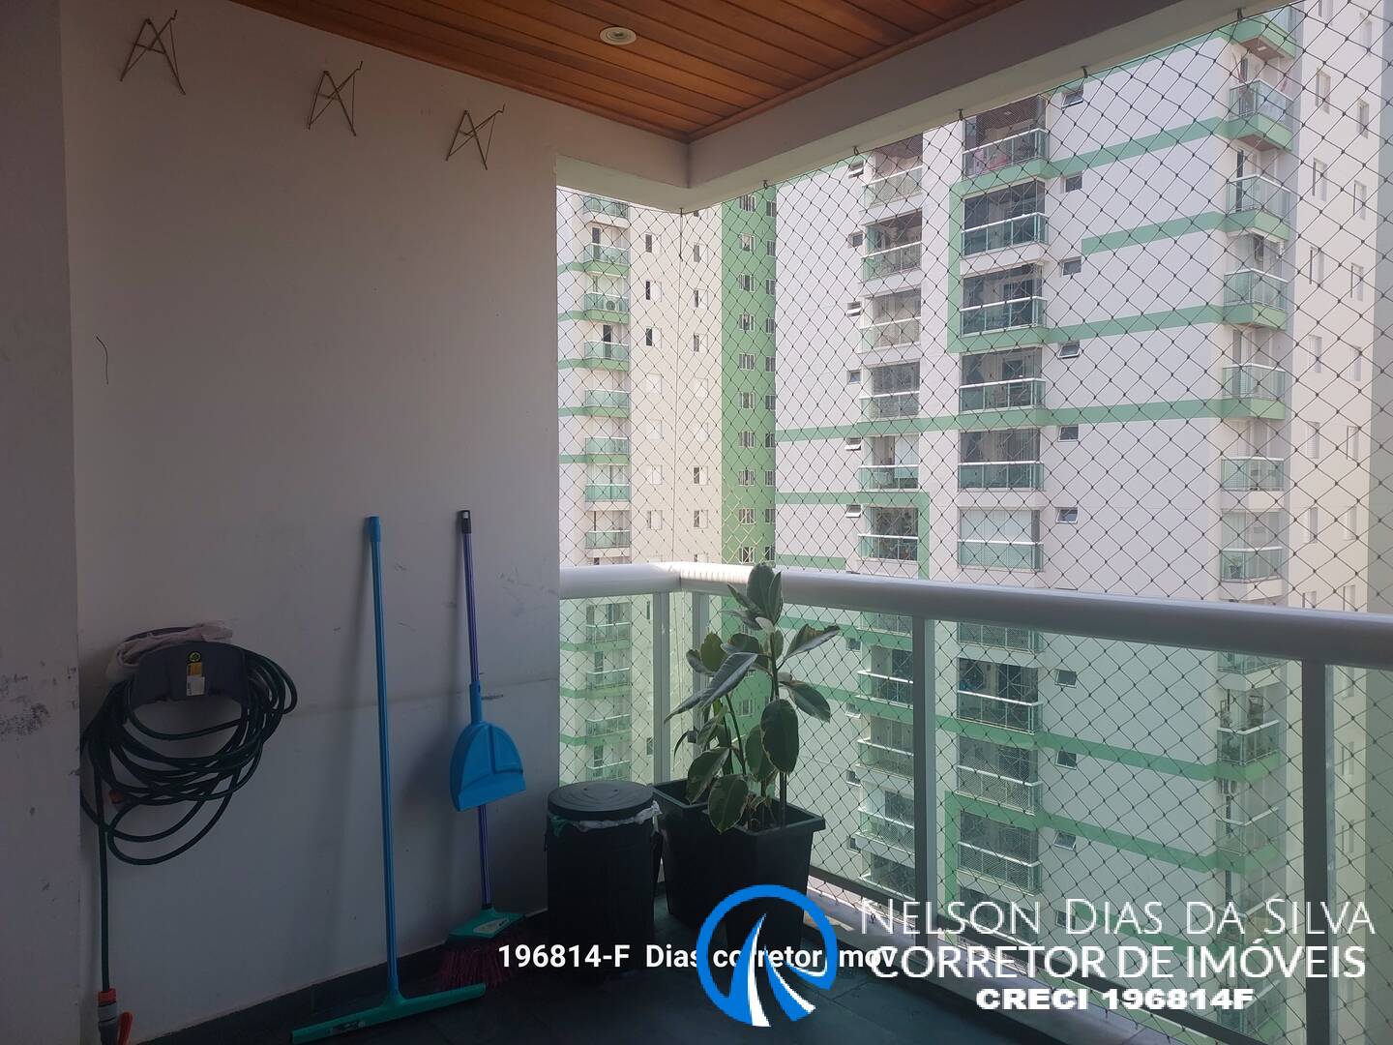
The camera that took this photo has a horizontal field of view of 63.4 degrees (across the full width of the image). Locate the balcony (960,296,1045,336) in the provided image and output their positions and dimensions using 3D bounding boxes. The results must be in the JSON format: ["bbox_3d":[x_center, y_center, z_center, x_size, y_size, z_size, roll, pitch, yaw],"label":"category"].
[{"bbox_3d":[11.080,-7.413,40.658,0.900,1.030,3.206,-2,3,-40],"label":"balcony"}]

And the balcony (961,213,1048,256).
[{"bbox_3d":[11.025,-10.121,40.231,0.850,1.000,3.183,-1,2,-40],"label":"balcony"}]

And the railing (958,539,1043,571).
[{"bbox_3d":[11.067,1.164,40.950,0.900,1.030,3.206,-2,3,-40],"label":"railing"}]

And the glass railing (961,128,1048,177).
[{"bbox_3d":[10.778,-12.796,39.449,0.520,1.020,3.250,-2,3,-40],"label":"glass railing"}]

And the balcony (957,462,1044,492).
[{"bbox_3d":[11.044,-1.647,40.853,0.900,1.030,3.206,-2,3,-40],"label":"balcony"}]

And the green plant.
[{"bbox_3d":[0.172,0.532,3.430,0.504,0.797,0.480,0,2,0],"label":"green plant"}]

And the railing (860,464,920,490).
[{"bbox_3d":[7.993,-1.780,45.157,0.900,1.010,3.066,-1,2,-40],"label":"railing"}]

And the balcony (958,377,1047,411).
[{"bbox_3d":[10.930,-4.486,40.332,0.620,0.990,3.183,-1,2,-40],"label":"balcony"}]

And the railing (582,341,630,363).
[{"bbox_3d":[-5.469,-10.356,68.375,2.711,1.000,0.860,-2,3,-43],"label":"railing"}]

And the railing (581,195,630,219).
[{"bbox_3d":[-5.478,-19.054,68.083,2.711,1.000,0.860,-2,3,-43],"label":"railing"}]

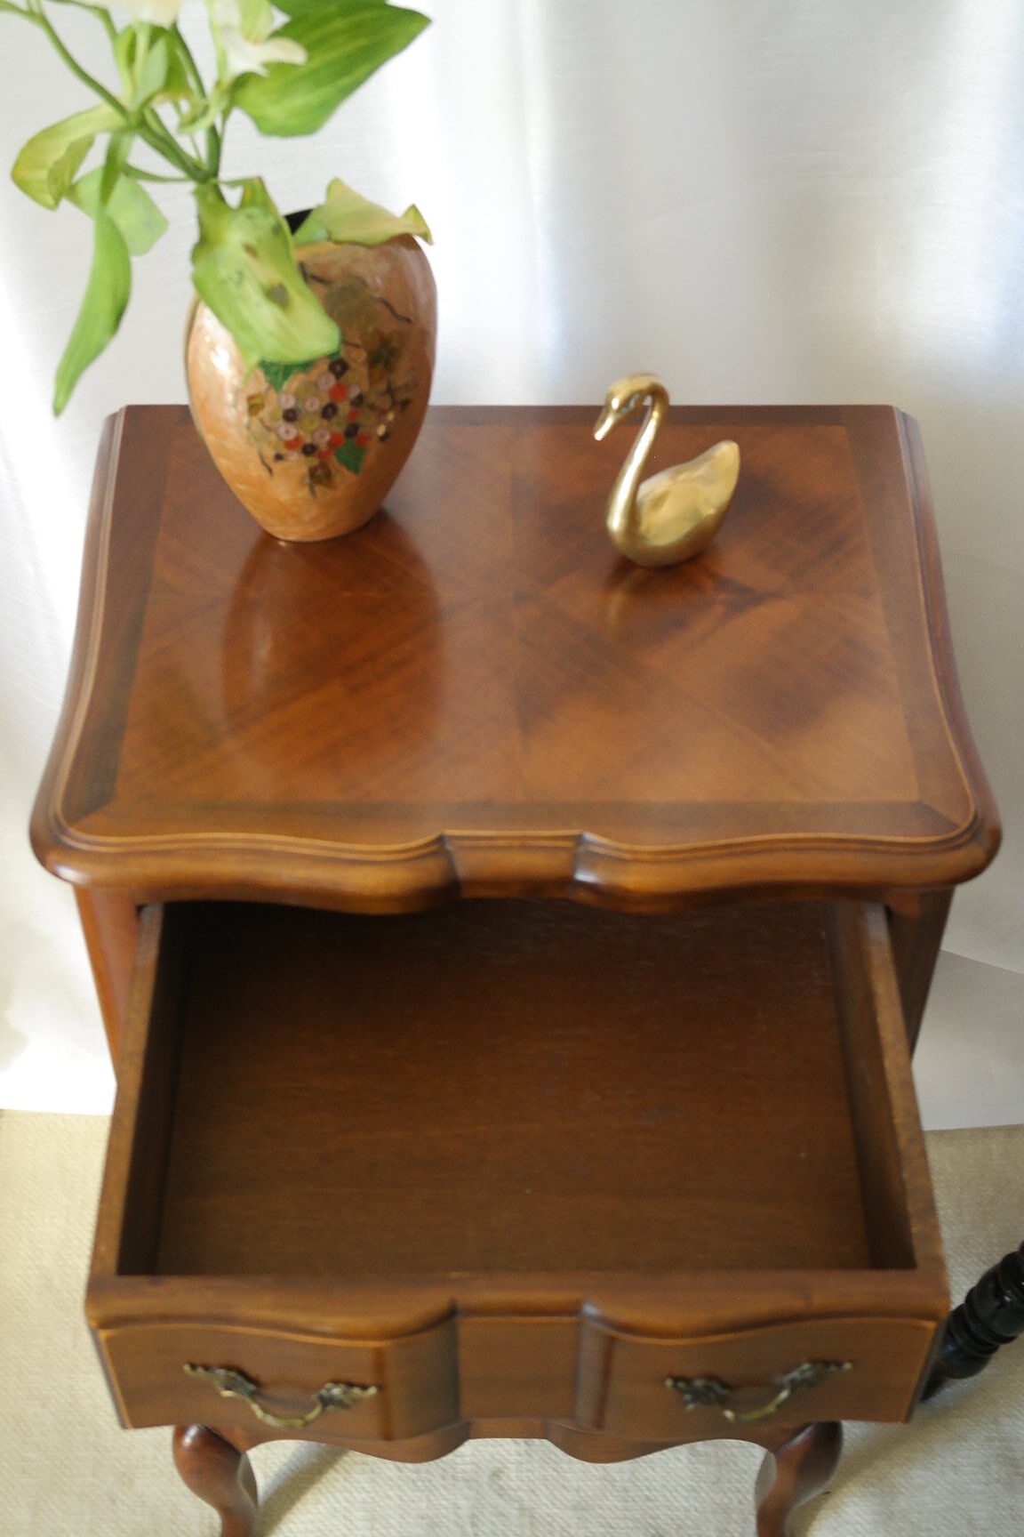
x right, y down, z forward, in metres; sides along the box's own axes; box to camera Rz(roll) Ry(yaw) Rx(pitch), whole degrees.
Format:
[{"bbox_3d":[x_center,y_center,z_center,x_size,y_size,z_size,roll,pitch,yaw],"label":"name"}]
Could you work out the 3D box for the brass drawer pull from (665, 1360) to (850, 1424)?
[{"bbox_3d":[0.101,0.255,0.847,0.076,0.027,0.016,-5,48,-6],"label":"brass drawer pull"}]

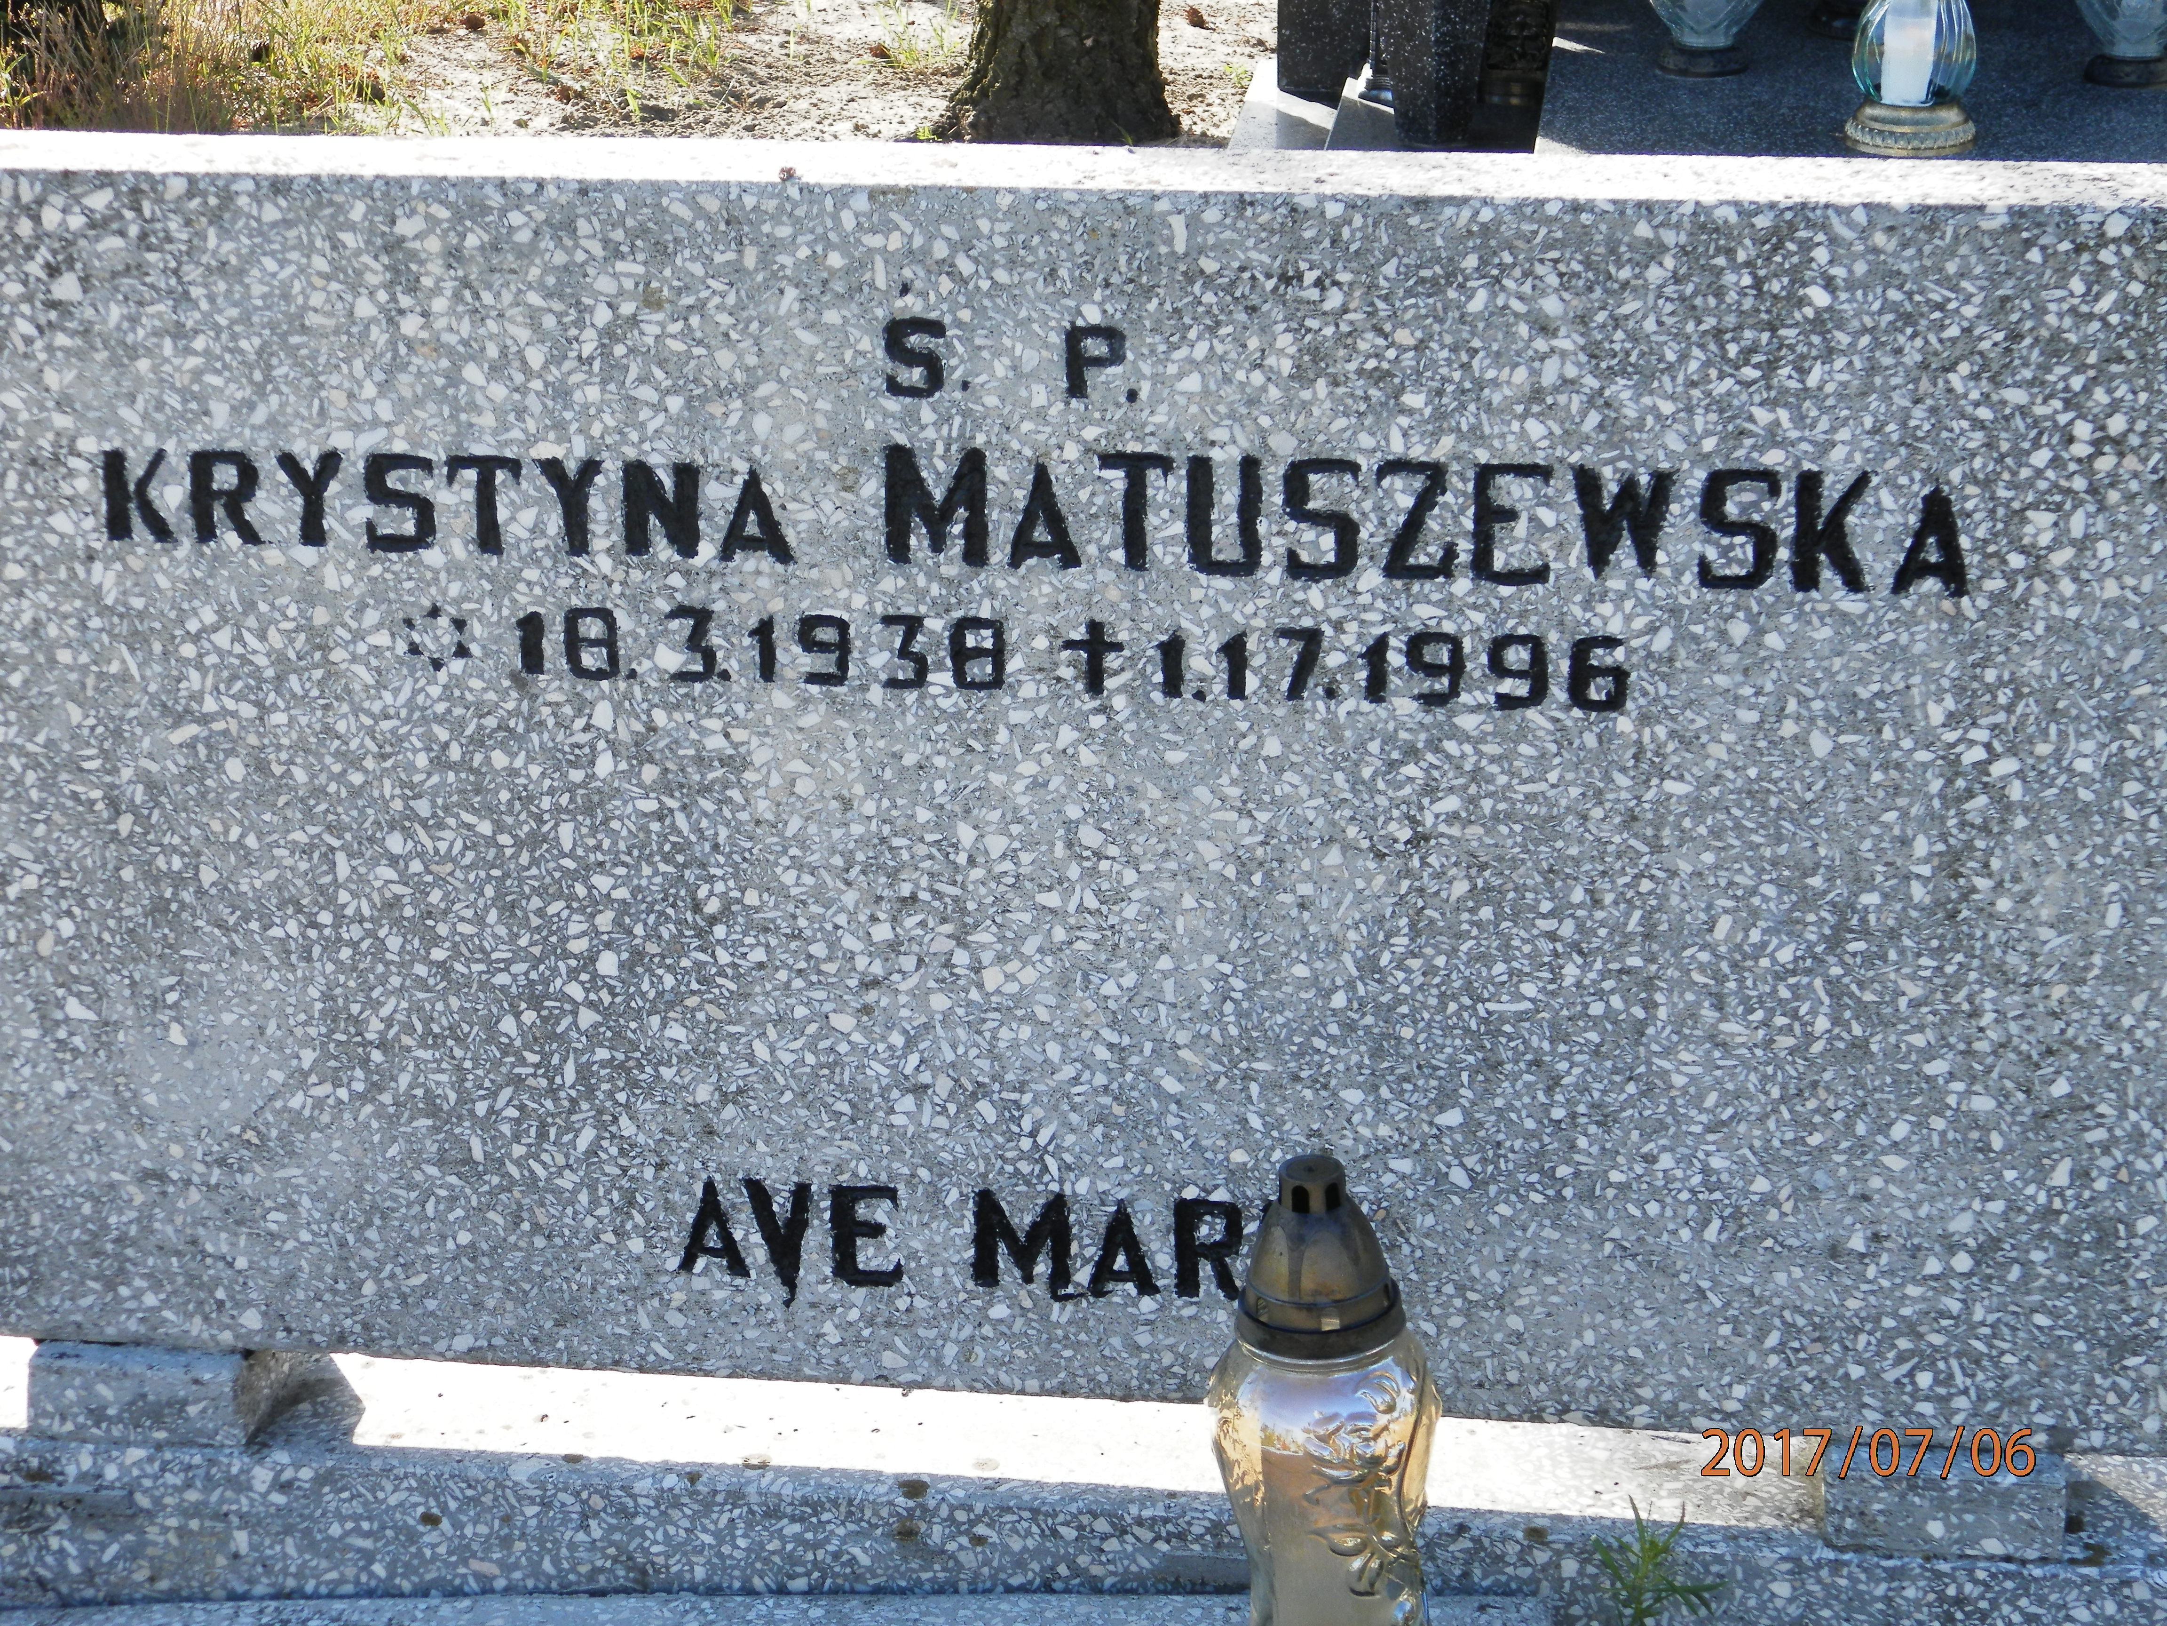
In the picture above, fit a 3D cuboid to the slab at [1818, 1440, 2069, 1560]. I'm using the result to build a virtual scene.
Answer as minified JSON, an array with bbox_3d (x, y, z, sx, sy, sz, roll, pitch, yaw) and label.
[{"bbox_3d":[0.373,0.277,1.851,0.099,0.041,0.097,2,25,7],"label":"slab"}]

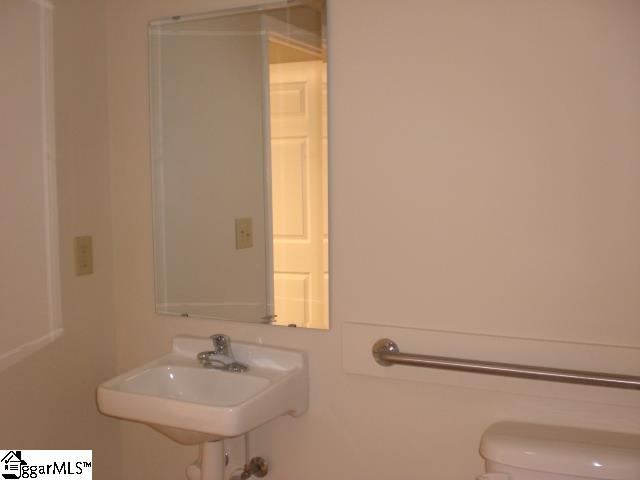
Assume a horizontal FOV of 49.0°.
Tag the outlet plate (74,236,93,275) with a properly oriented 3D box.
[{"bbox_3d":[-0.721,0.048,2.149,0.008,0.115,0.071,2,5,26],"label":"outlet plate"}]

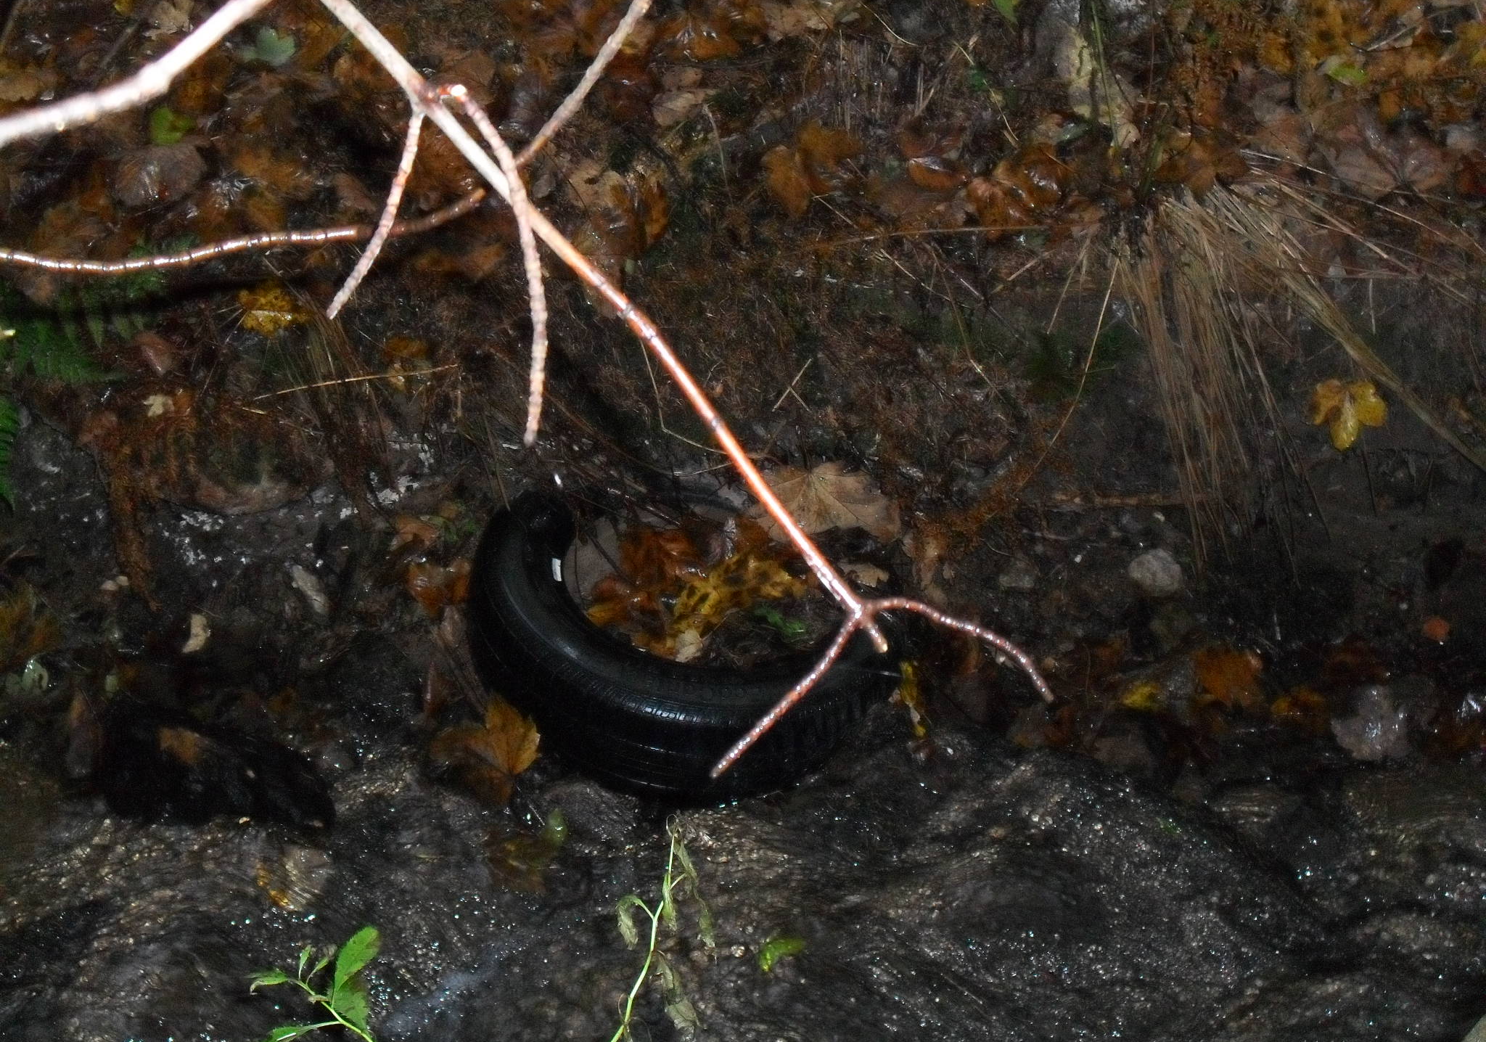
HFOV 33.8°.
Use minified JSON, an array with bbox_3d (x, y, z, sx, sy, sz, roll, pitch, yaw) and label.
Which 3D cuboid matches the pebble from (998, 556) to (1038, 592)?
[{"bbox_3d":[0.387,0.074,3.460,0.056,0.042,0.050,4,33,0],"label":"pebble"}]

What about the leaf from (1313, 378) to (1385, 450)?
[{"bbox_3d":[0.859,-0.152,3.470,0.106,0.103,0.025,0,-3,0],"label":"leaf"}]

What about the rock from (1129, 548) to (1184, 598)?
[{"bbox_3d":[0.584,0.073,3.460,0.080,0.062,0.070,4,33,0],"label":"rock"}]

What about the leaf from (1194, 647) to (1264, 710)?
[{"bbox_3d":[0.657,0.213,3.310,0.094,0.025,0.092,0,60,0],"label":"leaf"}]

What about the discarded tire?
[{"bbox_3d":[-0.064,0.128,3.320,0.600,0.175,0.600,9,37,0],"label":"discarded tire"}]

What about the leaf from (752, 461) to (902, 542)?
[{"bbox_3d":[0.120,-0.028,3.540,0.215,0.030,0.145,0,57,0],"label":"leaf"}]

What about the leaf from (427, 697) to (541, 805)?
[{"bbox_3d":[-0.335,0.298,3.170,0.145,0.040,0.142,0,72,0],"label":"leaf"}]

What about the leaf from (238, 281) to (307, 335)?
[{"bbox_3d":[-0.698,-0.315,3.630,0.103,0.025,0.085,0,74,0],"label":"leaf"}]

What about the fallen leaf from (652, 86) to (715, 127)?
[{"bbox_3d":[-0.093,-0.647,3.820,0.097,0.025,0.072,0,60,0],"label":"fallen leaf"}]

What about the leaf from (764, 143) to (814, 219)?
[{"bbox_3d":[0.068,-0.520,3.740,0.075,0.025,0.120,-16,61,-11],"label":"leaf"}]

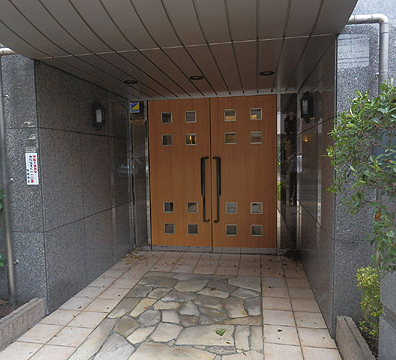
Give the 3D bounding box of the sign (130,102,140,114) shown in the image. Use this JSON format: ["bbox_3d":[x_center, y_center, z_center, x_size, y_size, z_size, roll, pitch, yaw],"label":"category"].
[{"bbox_3d":[-1.019,-1.164,5.363,0.152,0.168,0.015,0,4,10],"label":"sign"}]

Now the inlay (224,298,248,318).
[{"bbox_3d":[0.391,1.315,3.411,0.192,0.025,0.460,-1,4,-3],"label":"inlay"}]

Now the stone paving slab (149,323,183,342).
[{"bbox_3d":[-0.273,1.361,2.944,0.232,0.025,0.315,0,4,14],"label":"stone paving slab"}]

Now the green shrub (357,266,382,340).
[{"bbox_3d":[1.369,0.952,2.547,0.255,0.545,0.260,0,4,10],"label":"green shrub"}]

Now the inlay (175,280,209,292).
[{"bbox_3d":[-0.086,1.282,3.990,0.365,0.025,0.401,0,4,10],"label":"inlay"}]

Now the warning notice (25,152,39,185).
[{"bbox_3d":[-1.602,-0.100,3.207,0.127,0.307,0.010,0,4,10],"label":"warning notice"}]

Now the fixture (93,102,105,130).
[{"bbox_3d":[-1.267,-0.813,4.268,0.140,0.327,0.120,0,4,10],"label":"fixture"}]

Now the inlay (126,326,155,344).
[{"bbox_3d":[-0.488,1.366,2.926,0.162,0.025,0.311,1,5,26],"label":"inlay"}]

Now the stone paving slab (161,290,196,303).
[{"bbox_3d":[-0.201,1.305,3.704,0.358,0.025,0.290,0,4,10],"label":"stone paving slab"}]

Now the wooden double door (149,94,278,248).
[{"bbox_3d":[0.216,-0.090,5.257,2.015,2.373,0.080,0,4,10],"label":"wooden double door"}]

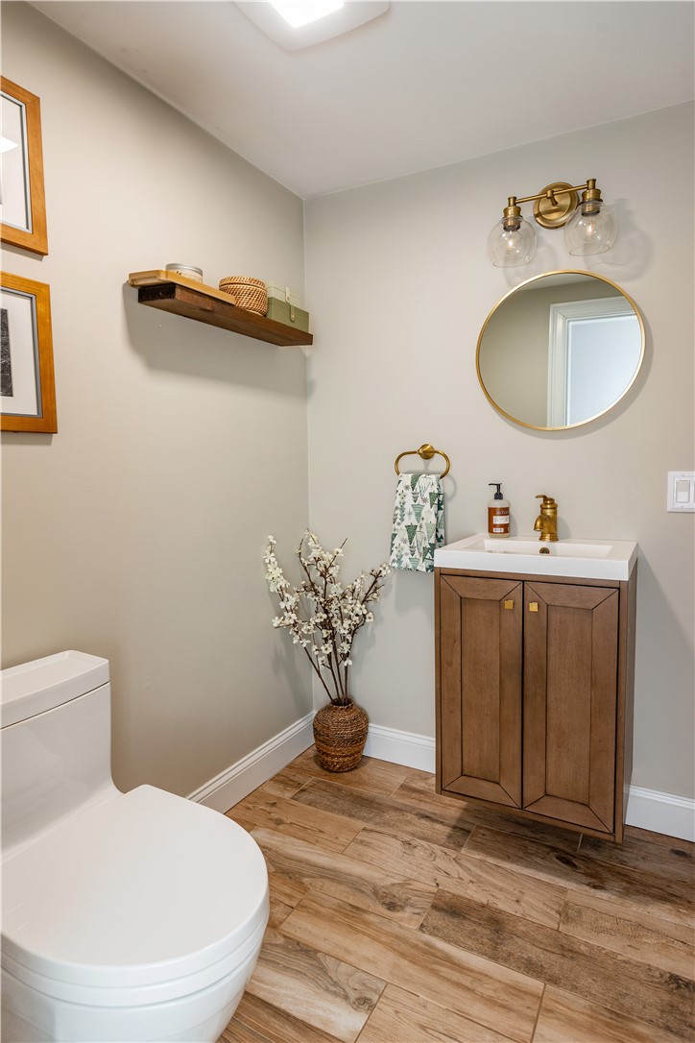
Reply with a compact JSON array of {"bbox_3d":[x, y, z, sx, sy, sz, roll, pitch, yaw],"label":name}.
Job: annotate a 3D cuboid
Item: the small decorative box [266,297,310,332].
[{"bbox_3d":[-0.249,-0.726,1.864,0.125,0.074,0.205,1,5,30],"label":"small decorative box"}]

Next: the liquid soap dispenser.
[{"bbox_3d":[0.518,-0.035,1.784,0.068,0.186,0.066,0,5,16],"label":"liquid soap dispenser"}]

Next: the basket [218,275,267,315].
[{"bbox_3d":[-0.340,-0.729,1.729,0.152,0.102,0.152,-1,5,0],"label":"basket"}]

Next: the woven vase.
[{"bbox_3d":[-0.024,0.845,2.082,0.222,0.248,0.222,-1,5,0],"label":"woven vase"}]

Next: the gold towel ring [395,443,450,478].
[{"bbox_3d":[0.279,-0.220,1.911,0.220,0.132,0.075,1,5,31],"label":"gold towel ring"}]

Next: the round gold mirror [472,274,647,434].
[{"bbox_3d":[0.668,-0.546,1.671,0.505,0.505,0.030,1,5,31],"label":"round gold mirror"}]

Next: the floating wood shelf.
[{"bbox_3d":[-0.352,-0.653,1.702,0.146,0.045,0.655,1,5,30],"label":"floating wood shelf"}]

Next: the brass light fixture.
[{"bbox_3d":[0.613,-0.927,1.584,0.370,0.270,0.172,1,5,31],"label":"brass light fixture"}]

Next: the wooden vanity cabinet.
[{"bbox_3d":[0.583,0.464,1.596,0.500,0.684,0.401,1,5,31],"label":"wooden vanity cabinet"}]

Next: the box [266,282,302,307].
[{"bbox_3d":[-0.254,-0.789,1.867,0.095,0.060,0.155,1,5,30],"label":"box"}]

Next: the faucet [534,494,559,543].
[{"bbox_3d":[0.622,-0.009,1.631,0.062,0.152,0.165,1,5,31],"label":"faucet"}]

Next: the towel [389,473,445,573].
[{"bbox_3d":[0.258,0.003,1.938,0.225,0.375,0.070,1,5,31],"label":"towel"}]

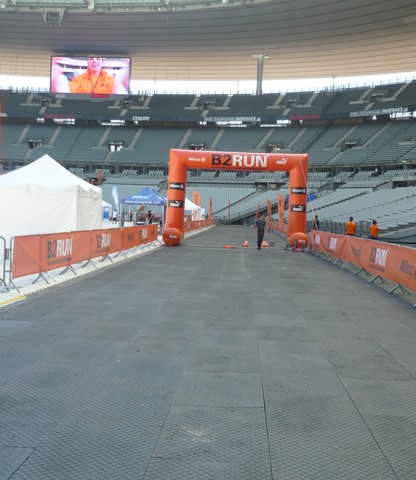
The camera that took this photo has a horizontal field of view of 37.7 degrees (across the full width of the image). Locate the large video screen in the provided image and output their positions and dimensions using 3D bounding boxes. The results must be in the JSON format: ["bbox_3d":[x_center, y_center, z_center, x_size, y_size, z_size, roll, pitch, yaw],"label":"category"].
[{"bbox_3d":[-30.662,-42.940,159.937,20.900,9.700,1.000,2,2,3],"label":"large video screen"}]

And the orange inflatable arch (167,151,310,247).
[{"bbox_3d":[1.446,-2.063,31.338,7.350,4.880,1.100,2,2,3],"label":"orange inflatable arch"}]

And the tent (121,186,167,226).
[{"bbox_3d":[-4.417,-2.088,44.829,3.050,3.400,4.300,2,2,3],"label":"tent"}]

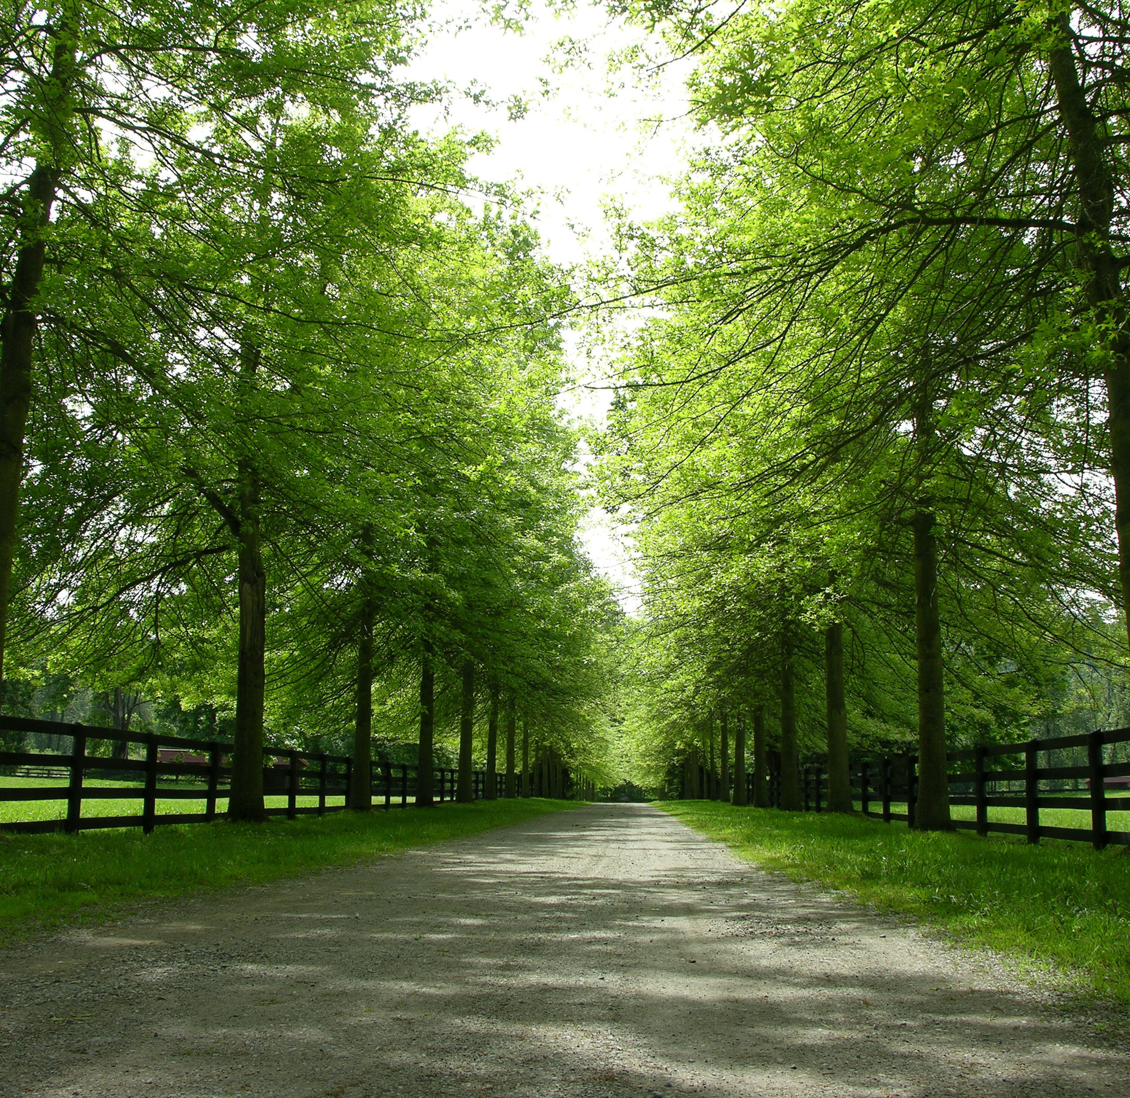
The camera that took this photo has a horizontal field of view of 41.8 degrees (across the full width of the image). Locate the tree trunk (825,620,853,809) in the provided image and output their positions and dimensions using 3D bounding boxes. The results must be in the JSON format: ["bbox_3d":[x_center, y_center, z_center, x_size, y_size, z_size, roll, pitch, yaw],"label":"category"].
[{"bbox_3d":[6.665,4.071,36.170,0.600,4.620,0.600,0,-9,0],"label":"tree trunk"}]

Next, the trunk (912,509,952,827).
[{"bbox_3d":[6.210,2.000,25.237,0.600,5.440,0.600,0,-9,0],"label":"trunk"}]

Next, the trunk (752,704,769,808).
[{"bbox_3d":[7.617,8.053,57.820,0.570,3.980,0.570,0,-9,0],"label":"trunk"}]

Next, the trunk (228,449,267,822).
[{"bbox_3d":[-5.490,1.425,25.720,0.600,6.490,0.600,0,-9,0],"label":"trunk"}]

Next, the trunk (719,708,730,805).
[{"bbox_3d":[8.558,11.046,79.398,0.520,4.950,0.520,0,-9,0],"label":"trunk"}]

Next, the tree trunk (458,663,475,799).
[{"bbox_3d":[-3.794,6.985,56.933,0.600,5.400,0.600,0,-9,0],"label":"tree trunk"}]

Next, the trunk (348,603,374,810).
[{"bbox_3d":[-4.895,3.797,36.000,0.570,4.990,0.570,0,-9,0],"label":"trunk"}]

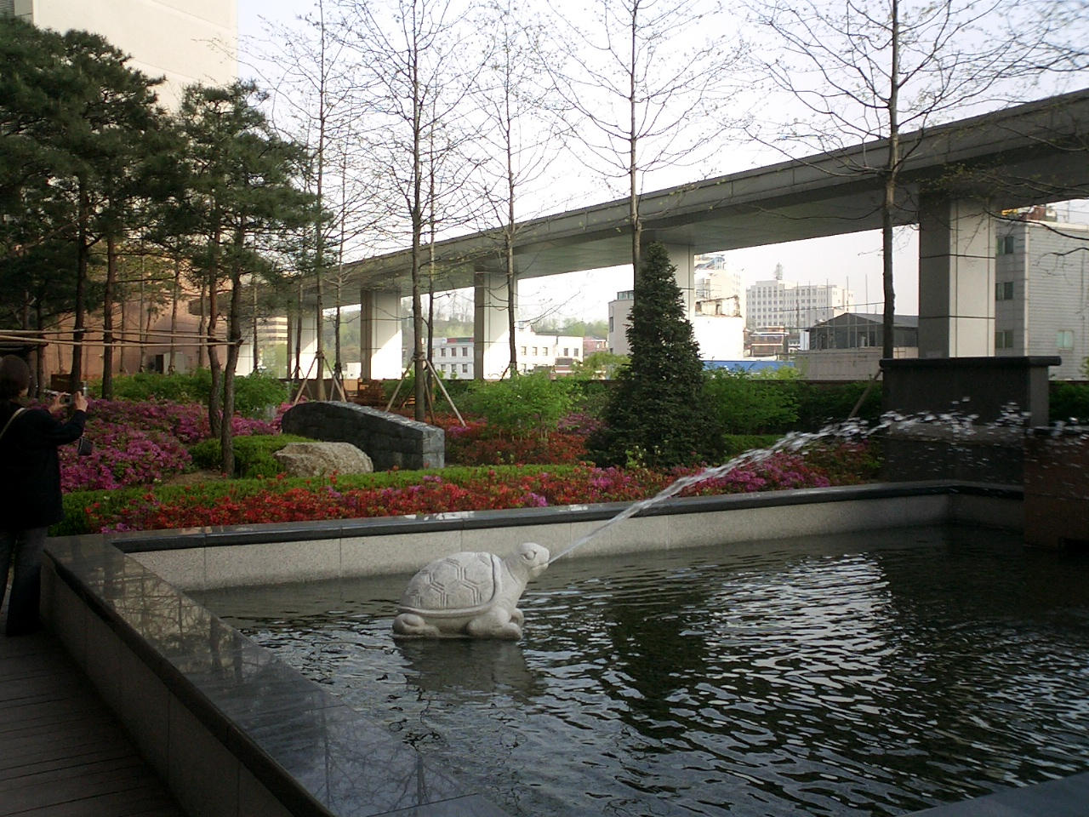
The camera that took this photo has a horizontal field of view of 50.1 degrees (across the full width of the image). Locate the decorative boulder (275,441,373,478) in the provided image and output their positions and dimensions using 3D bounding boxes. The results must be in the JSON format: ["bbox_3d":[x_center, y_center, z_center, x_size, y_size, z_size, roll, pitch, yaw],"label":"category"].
[{"bbox_3d":[-2.285,0.536,12.017,1.000,0.400,0.700,0,1,-11],"label":"decorative boulder"}]

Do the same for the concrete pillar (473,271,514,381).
[{"bbox_3d":[-1.824,-2.732,44.154,1.450,5.100,0.790,-1,2,-30],"label":"concrete pillar"}]

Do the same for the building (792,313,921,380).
[{"bbox_3d":[36.399,-5.448,124.477,11.000,9.200,16.500,0,1,-19],"label":"building"}]

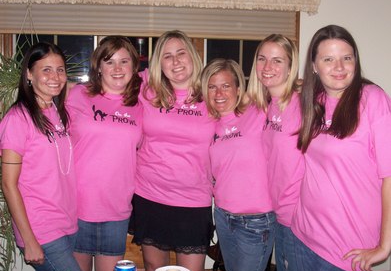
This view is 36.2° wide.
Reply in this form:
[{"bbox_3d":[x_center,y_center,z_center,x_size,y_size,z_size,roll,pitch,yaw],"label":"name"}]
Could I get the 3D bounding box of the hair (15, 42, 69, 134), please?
[{"bbox_3d":[-0.625,-0.195,2.430,0.215,0.355,0.230,-2,7,-22],"label":"hair"}]

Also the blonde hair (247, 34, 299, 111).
[{"bbox_3d":[0.320,-0.262,2.490,0.205,0.315,0.220,3,7,18],"label":"blonde hair"}]

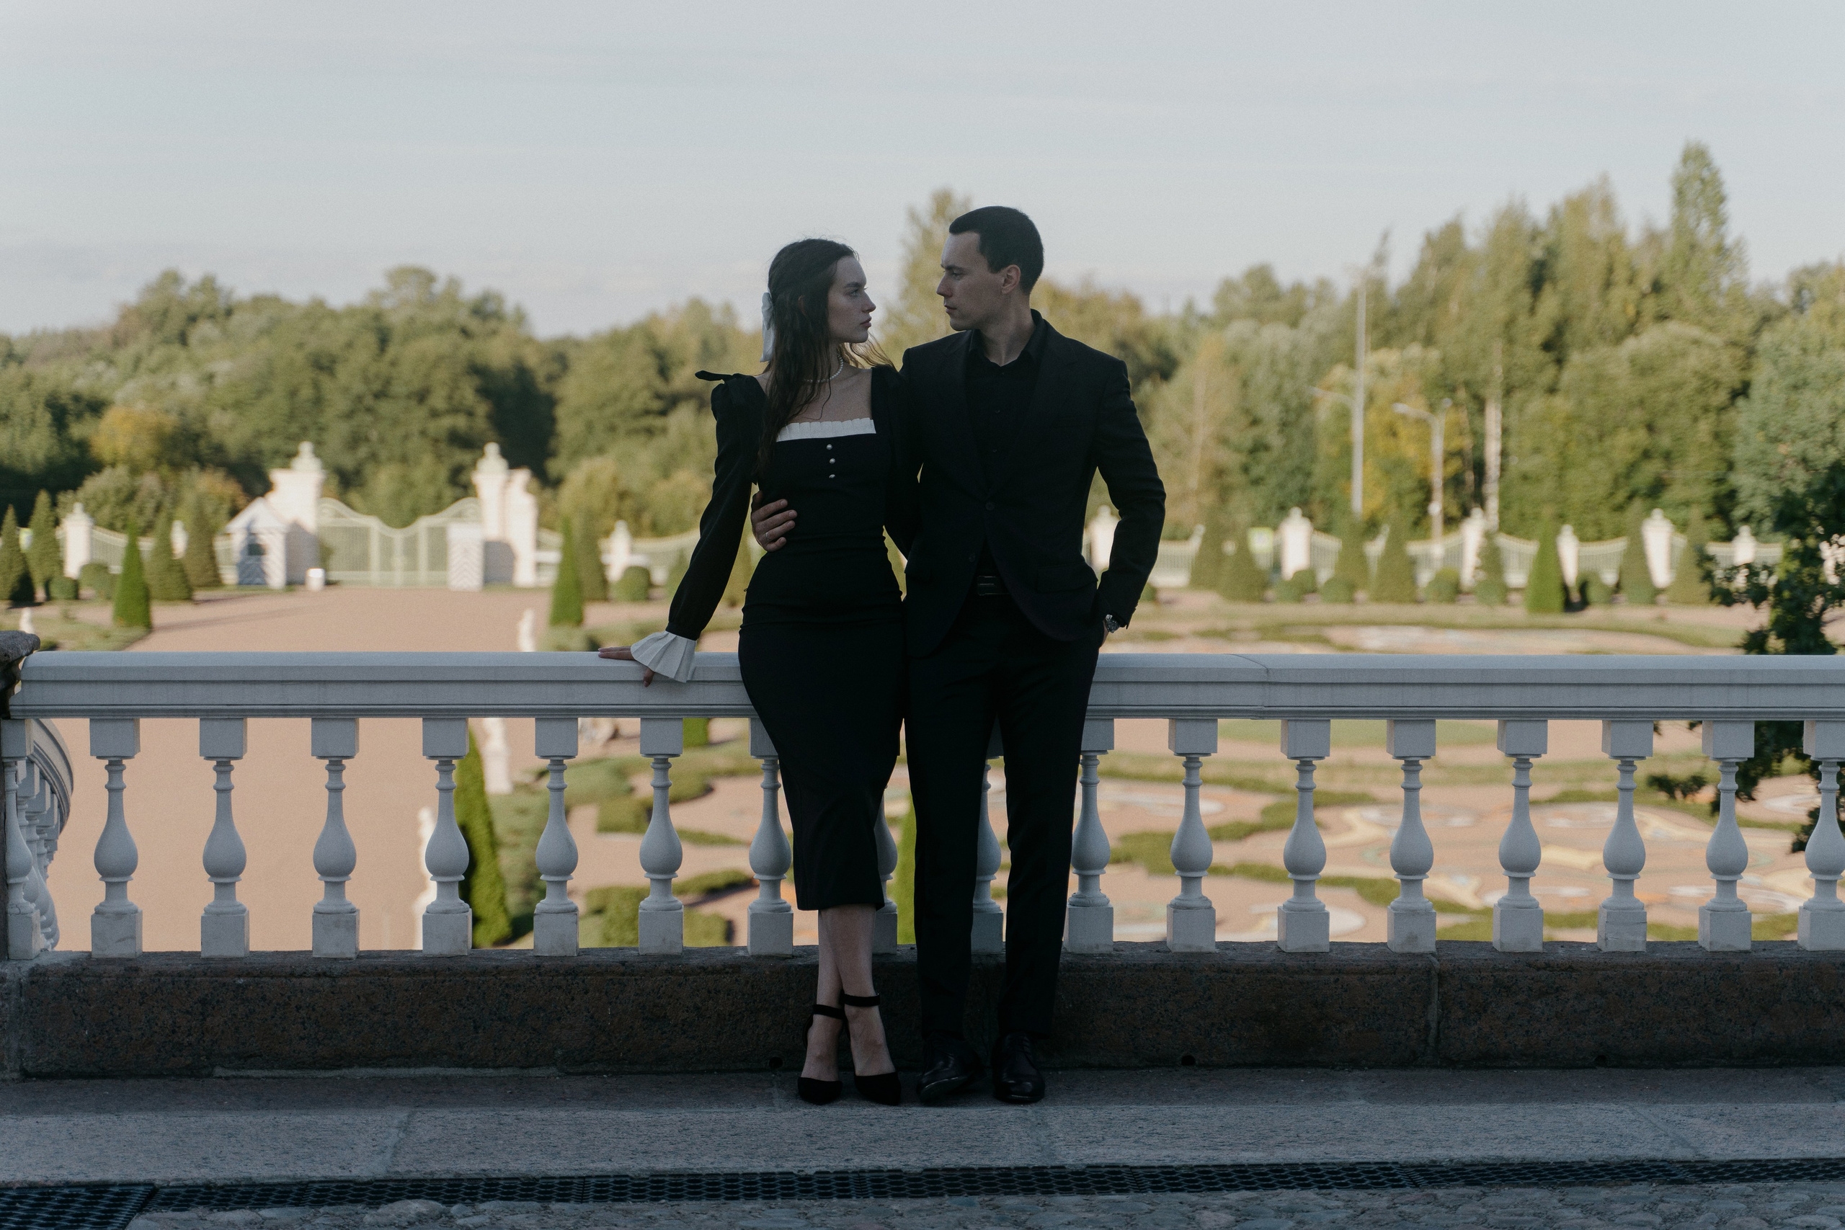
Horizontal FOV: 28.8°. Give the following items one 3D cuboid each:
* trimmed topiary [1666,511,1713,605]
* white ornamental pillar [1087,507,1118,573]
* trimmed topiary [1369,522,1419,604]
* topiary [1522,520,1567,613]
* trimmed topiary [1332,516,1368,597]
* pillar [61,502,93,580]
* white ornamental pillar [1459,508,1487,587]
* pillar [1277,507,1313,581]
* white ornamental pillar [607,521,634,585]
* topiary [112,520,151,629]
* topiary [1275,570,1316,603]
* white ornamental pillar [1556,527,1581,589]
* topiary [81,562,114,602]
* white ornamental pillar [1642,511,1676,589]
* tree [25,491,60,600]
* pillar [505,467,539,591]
[{"bbox_3d":[27.573,-2.068,128.815,1.703,3.363,1.703,0,3,-5],"label":"trimmed topiary"},{"bbox_3d":[6.369,-2.400,125.536,1.134,2.882,1.134,0,4,-3],"label":"white ornamental pillar"},{"bbox_3d":[15.588,-1.792,118.305,1.546,2.733,1.546,0,4,-3],"label":"trimmed topiary"},{"bbox_3d":[19.734,-1.569,113.541,1.279,2.971,1.279,0,4,-3],"label":"topiary"},{"bbox_3d":[15.753,-2.111,131.588,1.476,2.911,1.476,0,3,-5],"label":"trimmed topiary"},{"bbox_3d":[-31.024,-2.575,131.607,1.032,3.041,1.032,0,3,-5],"label":"pillar"},{"bbox_3d":[19.455,-2.355,126.126,1.139,2.837,1.139,0,4,-3],"label":"white ornamental pillar"},{"bbox_3d":[14.288,-2.563,137.336,1.132,3.090,1.132,0,3,-5],"label":"pillar"},{"bbox_3d":[-10.479,-2.136,124.798,0.852,2.293,0.852,0,4,-3],"label":"white ornamental pillar"},{"bbox_3d":[-23.992,-1.232,108.724,1.133,3.256,1.133,0,3,-5],"label":"topiary"},{"bbox_3d":[12.287,-0.956,118.001,1.304,1.074,1.304,0,4,-3],"label":"topiary"},{"bbox_3d":[22.700,-2.051,126.293,0.811,2.239,0.811,0,4,-3],"label":"white ornamental pillar"},{"bbox_3d":[-28.516,-1.216,123.944,1.143,1.301,1.143,0,3,-5],"label":"topiary"},{"bbox_3d":[28.372,-2.506,138.019,1.054,3.133,1.054,0,3,-5],"label":"white ornamental pillar"},{"bbox_3d":[-29.642,-2.477,120.754,1.214,3.336,1.214,0,4,-3],"label":"tree"},{"bbox_3d":[-14.844,-3.192,133.158,1.232,4.359,1.232,0,3,-5],"label":"pillar"}]

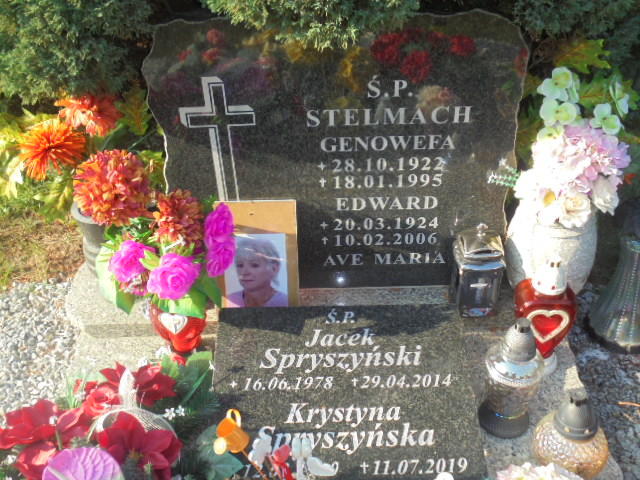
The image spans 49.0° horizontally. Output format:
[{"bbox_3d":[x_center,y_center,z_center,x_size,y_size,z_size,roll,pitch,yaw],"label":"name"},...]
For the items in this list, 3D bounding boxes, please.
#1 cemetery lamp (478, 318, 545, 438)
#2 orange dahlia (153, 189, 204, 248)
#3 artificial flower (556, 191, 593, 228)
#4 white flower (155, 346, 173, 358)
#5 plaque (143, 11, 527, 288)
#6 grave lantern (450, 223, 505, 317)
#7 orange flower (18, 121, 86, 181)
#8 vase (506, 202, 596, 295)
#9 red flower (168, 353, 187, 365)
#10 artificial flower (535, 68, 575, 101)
[{"bbox_3d":[0.306,0.212,1.119,0.090,0.209,0.090,-1,27,0],"label":"cemetery lamp"},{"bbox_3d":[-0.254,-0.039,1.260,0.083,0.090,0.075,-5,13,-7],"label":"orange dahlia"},{"bbox_3d":[0.438,-0.054,1.210,0.060,0.060,0.045,5,10,10],"label":"artificial flower"},{"bbox_3d":[-0.270,0.194,1.210,0.030,0.022,0.020,-1,2,0],"label":"white flower"},{"bbox_3d":[0.031,-0.164,1.400,0.702,0.567,0.070,-1,27,0],"label":"plaque"},{"bbox_3d":[0.296,0.049,1.304,0.078,0.190,0.078,-4,39,-1],"label":"grave lantern"},{"bbox_3d":[-0.522,-0.174,1.370,0.125,0.115,0.075,-9,9,-7],"label":"orange flower"},{"bbox_3d":[0.432,0.020,1.319,0.165,0.205,0.165,-1,39,2],"label":"vase"},{"bbox_3d":[-0.254,0.211,1.250,0.034,0.026,0.026,-1,-1,2],"label":"red flower"},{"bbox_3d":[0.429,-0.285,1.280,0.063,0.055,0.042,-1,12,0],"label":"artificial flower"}]

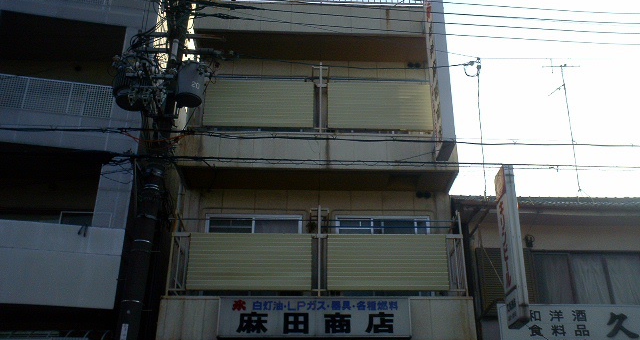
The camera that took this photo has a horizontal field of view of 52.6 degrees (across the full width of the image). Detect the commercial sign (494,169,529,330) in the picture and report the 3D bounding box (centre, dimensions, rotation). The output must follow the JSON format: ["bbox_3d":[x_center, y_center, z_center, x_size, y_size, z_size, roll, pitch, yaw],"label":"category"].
[{"bbox_3d":[3.107,1.193,10.513,0.160,2.618,0.521,3,-28,-1],"label":"commercial sign"}]

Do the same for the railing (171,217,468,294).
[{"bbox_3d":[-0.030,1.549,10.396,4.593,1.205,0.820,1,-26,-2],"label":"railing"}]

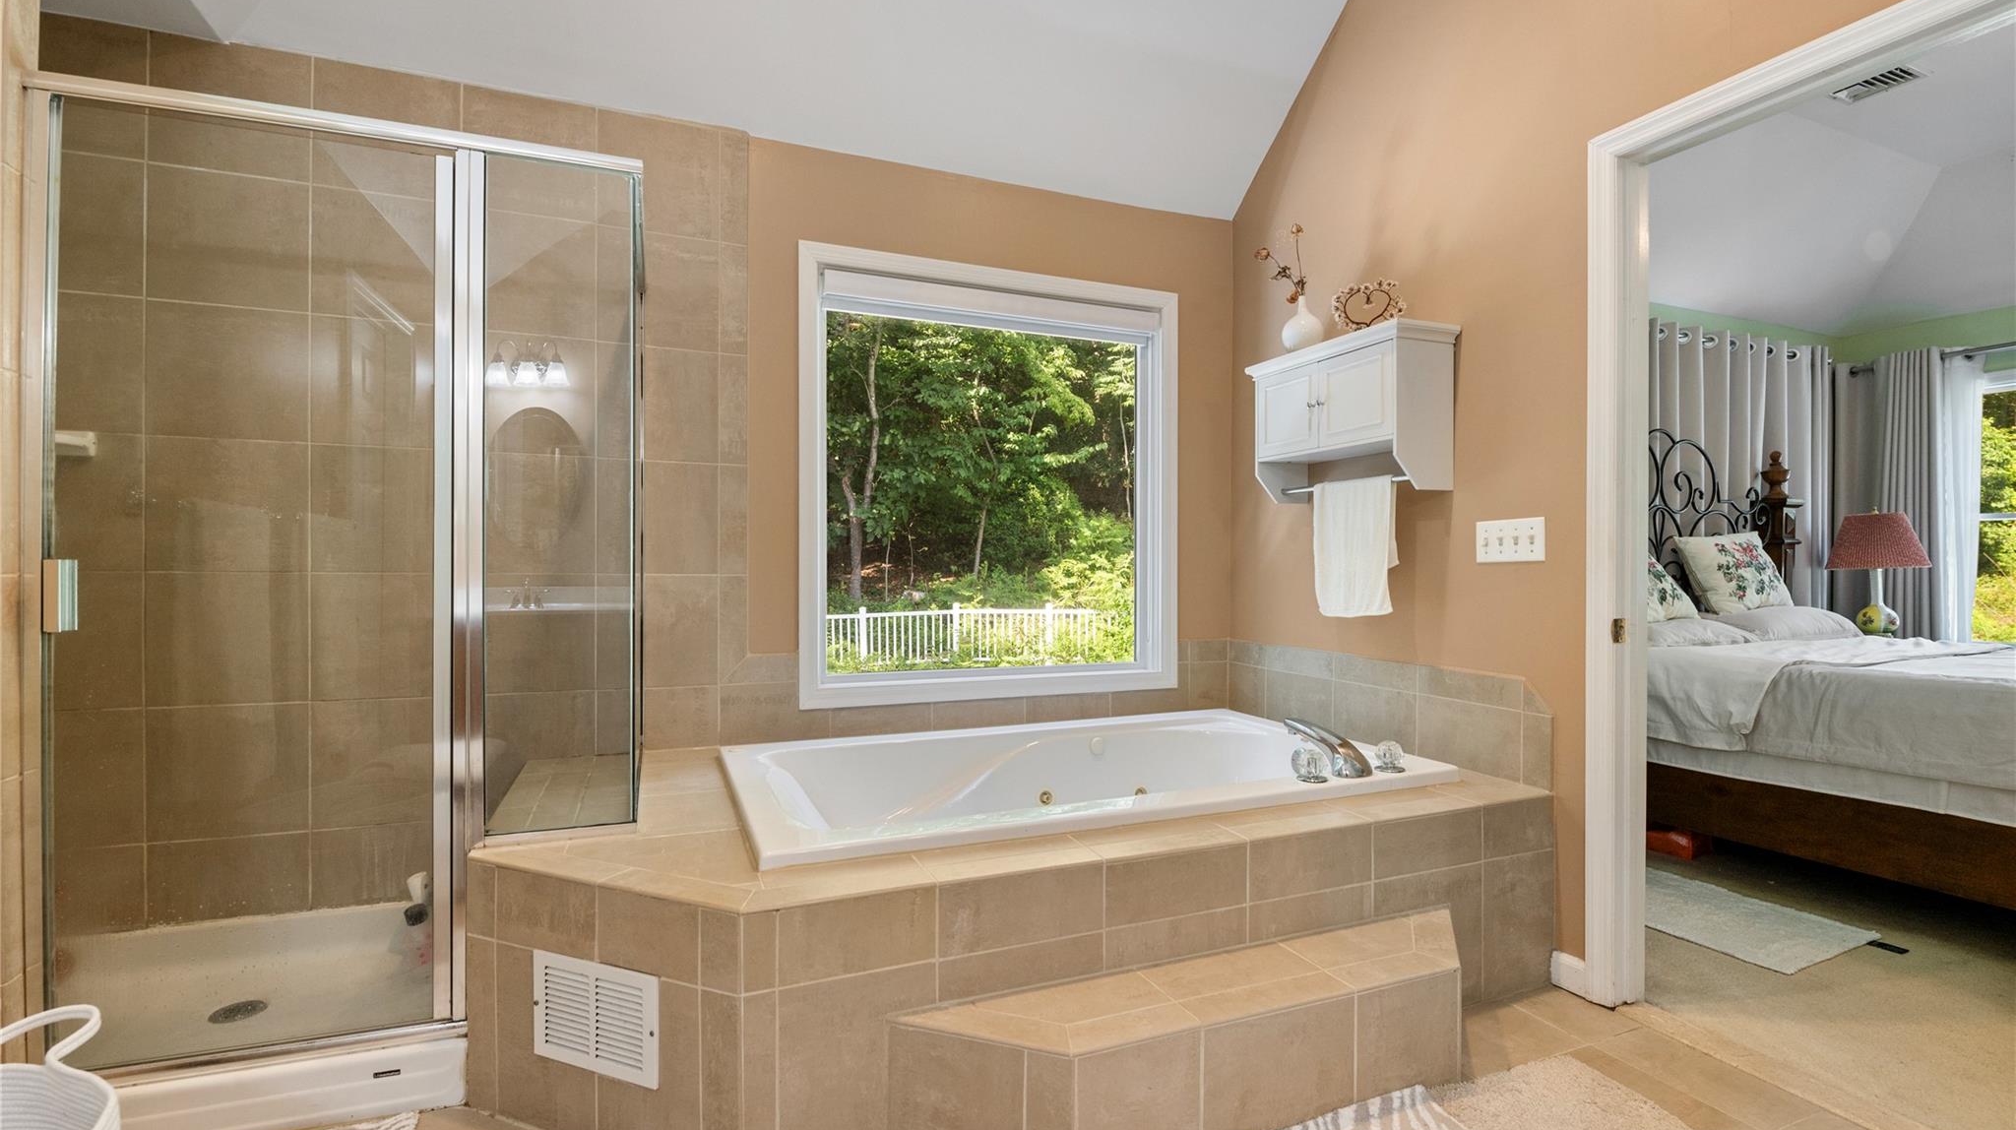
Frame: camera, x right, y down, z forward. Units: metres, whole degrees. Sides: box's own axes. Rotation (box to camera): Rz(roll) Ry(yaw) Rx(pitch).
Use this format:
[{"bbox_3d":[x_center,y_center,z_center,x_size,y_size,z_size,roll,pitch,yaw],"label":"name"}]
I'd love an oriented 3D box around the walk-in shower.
[{"bbox_3d":[-1.432,0.027,2.045,1.016,1.831,0.813,0,0,-22],"label":"walk-in shower"}]

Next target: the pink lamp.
[{"bbox_3d":[4.689,0.044,4.523,0.395,0.690,0.395,0,0,-22],"label":"pink lamp"}]

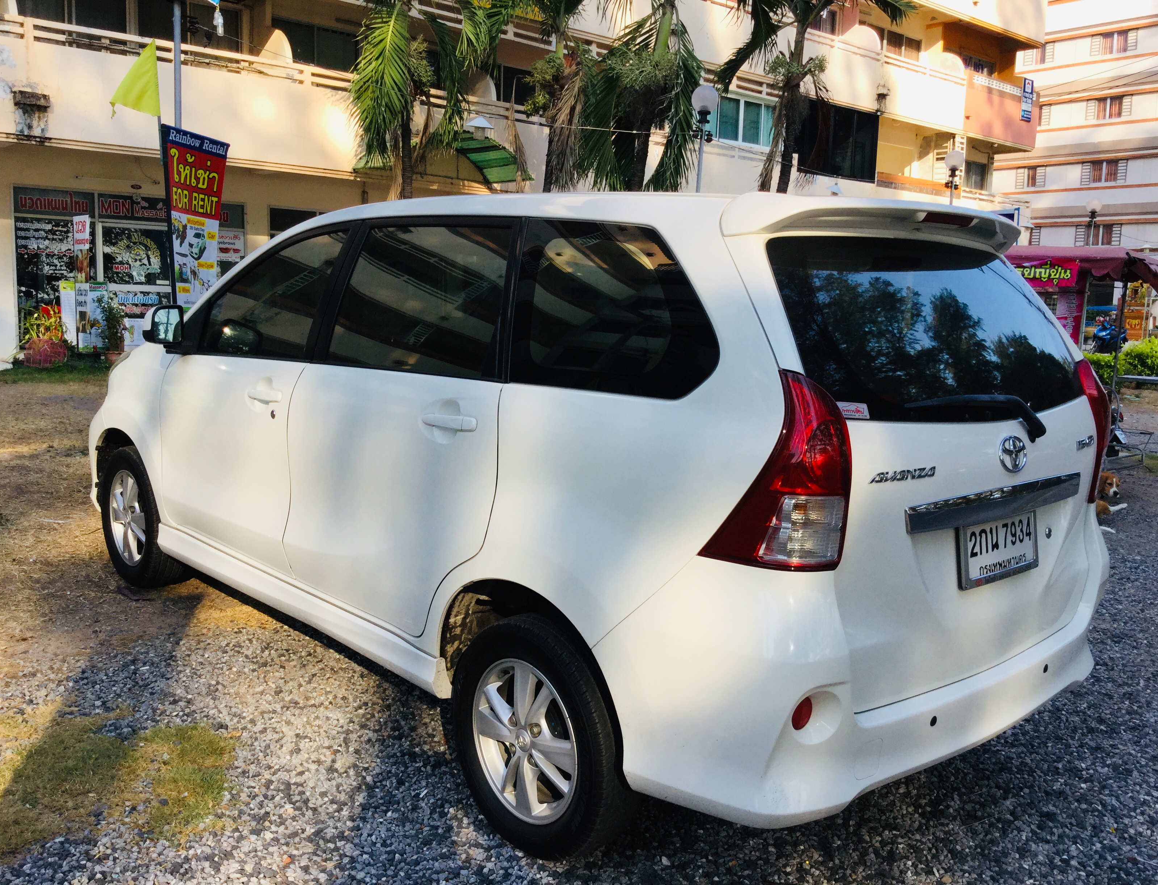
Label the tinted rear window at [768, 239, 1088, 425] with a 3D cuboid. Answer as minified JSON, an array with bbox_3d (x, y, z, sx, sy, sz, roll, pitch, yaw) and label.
[{"bbox_3d":[0.901,-0.276,2.597,1.300,0.480,0.090,-5,-19,-43],"label":"tinted rear window"}]

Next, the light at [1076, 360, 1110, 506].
[{"bbox_3d":[1.430,-0.038,3.074,0.220,0.410,0.270,-5,13,-43],"label":"light"}]

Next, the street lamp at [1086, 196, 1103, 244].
[{"bbox_3d":[10.613,-3.296,22.266,0.300,3.640,0.300,8,10,25],"label":"street lamp"}]

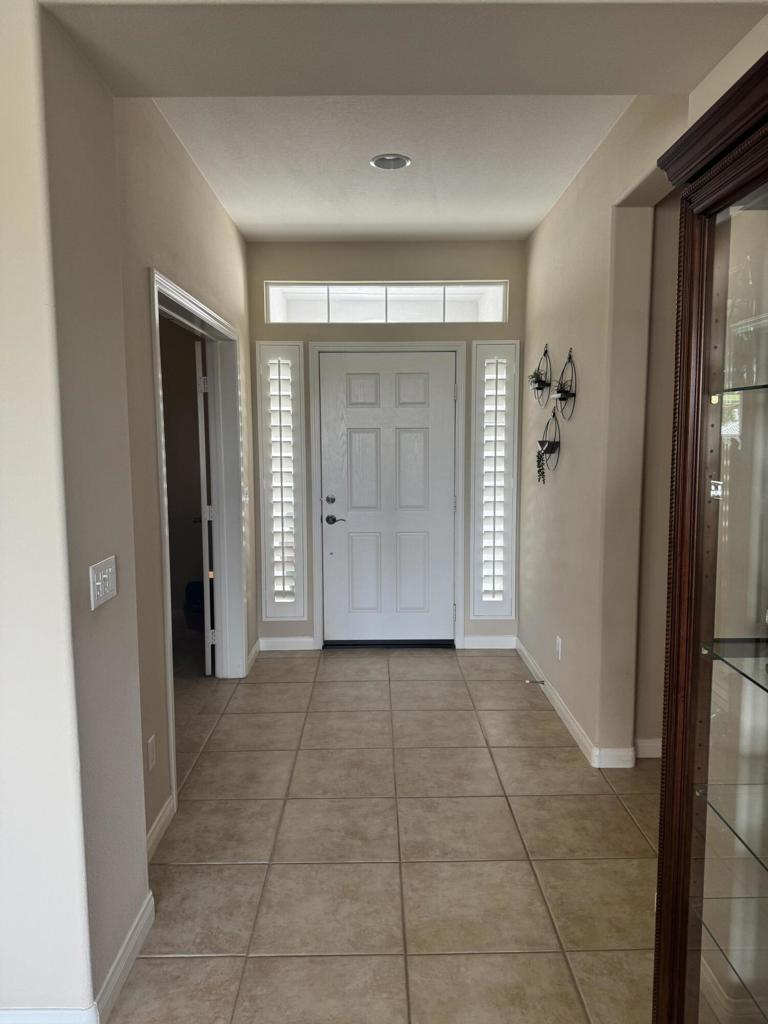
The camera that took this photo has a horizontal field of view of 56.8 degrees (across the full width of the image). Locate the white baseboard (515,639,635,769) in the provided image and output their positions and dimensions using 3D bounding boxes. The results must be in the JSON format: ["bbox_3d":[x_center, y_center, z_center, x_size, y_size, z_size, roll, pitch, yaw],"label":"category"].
[{"bbox_3d":[1.029,1.006,4.078,0.180,0.092,1.794,0,6,-1],"label":"white baseboard"}]

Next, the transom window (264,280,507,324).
[{"bbox_3d":[0.019,-1.397,4.743,1.617,0.272,0.090,0,6,-1],"label":"transom window"}]

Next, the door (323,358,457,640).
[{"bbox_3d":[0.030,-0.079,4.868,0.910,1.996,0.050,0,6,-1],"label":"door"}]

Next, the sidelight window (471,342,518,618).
[{"bbox_3d":[0.753,-0.200,4.859,0.313,1.906,0.070,0,6,-1],"label":"sidelight window"}]

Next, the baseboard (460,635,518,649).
[{"bbox_3d":[0.741,0.911,4.963,0.381,0.089,0.018,0,6,-1],"label":"baseboard"}]

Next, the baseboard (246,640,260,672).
[{"bbox_3d":[-0.870,0.949,4.695,0.018,0.090,0.507,0,6,-1],"label":"baseboard"}]

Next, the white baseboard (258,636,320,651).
[{"bbox_3d":[-0.676,0.921,4.946,0.380,0.089,0.018,0,6,-1],"label":"white baseboard"}]

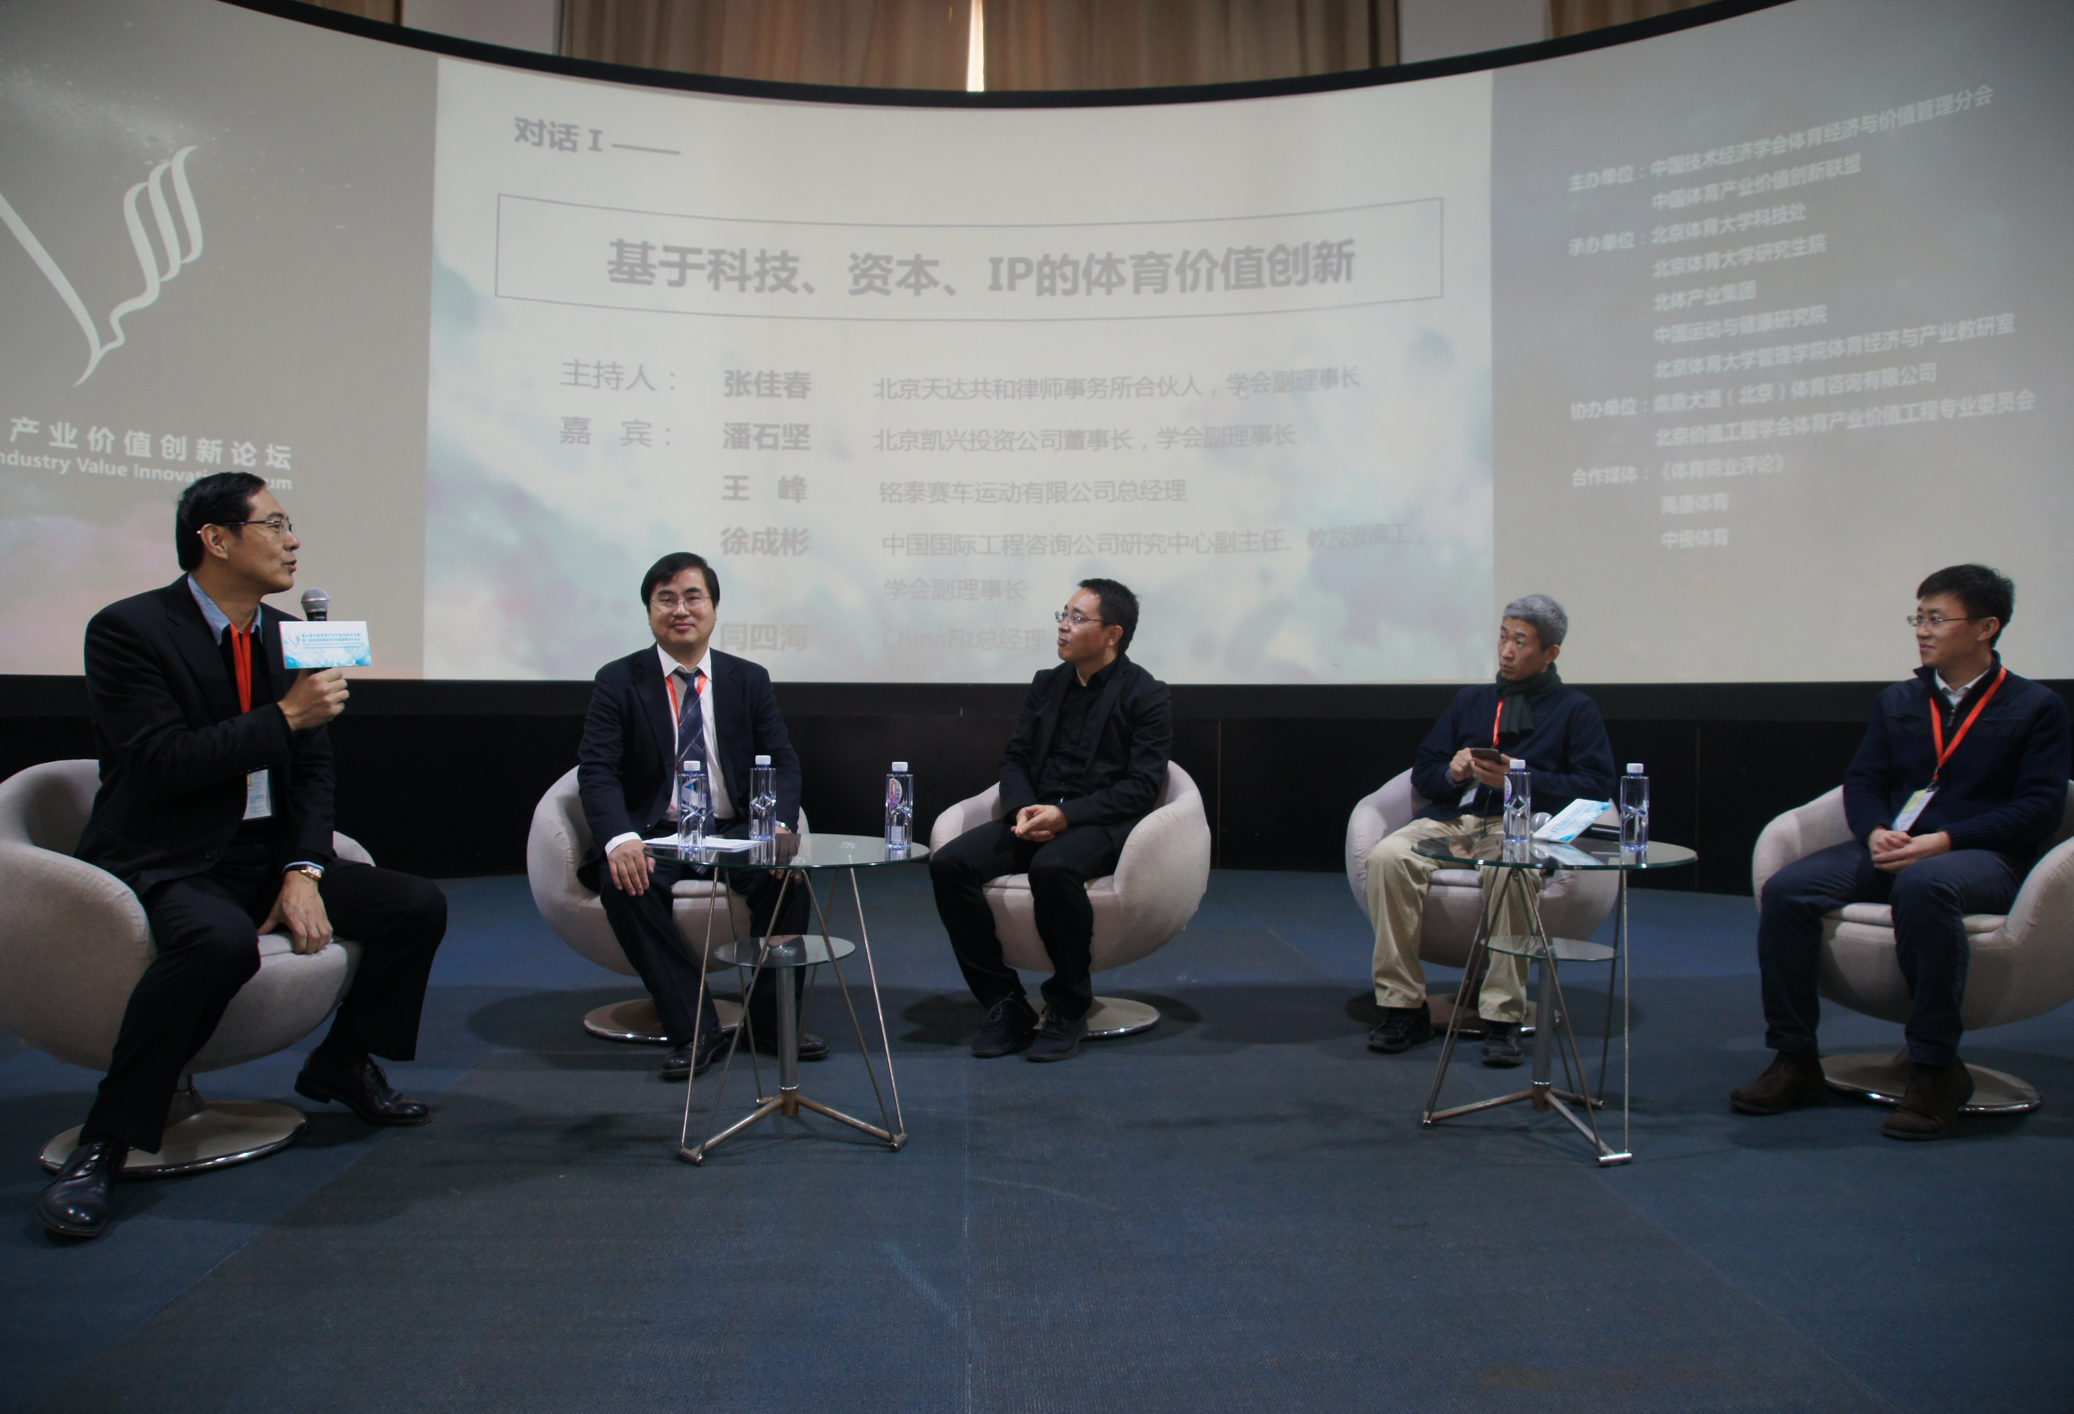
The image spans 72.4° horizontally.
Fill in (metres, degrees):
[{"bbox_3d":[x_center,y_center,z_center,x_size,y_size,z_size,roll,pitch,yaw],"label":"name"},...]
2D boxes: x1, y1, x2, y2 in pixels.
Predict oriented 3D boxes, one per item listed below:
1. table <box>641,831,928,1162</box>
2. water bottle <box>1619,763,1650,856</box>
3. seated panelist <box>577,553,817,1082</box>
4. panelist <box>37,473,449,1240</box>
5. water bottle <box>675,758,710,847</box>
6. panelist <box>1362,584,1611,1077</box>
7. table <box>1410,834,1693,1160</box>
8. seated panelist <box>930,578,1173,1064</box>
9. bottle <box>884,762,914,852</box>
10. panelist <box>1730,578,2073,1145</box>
[{"bbox_3d":[-0.524,0.599,2.974,0.595,0.605,0.595,0,0,-10],"label":"table"},{"bbox_3d":[1.266,0.210,2.989,0.058,0.186,0.058,0,0,20],"label":"water bottle"},{"bbox_3d":[-0.922,0.235,3.898,0.620,1.325,0.820,0,0,-18],"label":"seated panelist"},{"bbox_3d":[-1.687,0.207,2.884,0.750,1.380,0.720,0,0,35],"label":"panelist"},{"bbox_3d":[-0.714,0.203,2.938,0.058,0.186,0.058,0,0,-10],"label":"water bottle"},{"bbox_3d":[1.272,0.286,3.979,0.600,1.240,0.820,0,0,28],"label":"panelist"},{"bbox_3d":[1.096,0.605,3.029,0.595,0.605,0.595,0,0,20],"label":"table"},{"bbox_3d":[0.062,0.264,3.989,0.580,1.275,0.820,0,0,25],"label":"seated panelist"},{"bbox_3d":[-0.285,0.204,2.969,0.058,0.186,0.058,0,0,0],"label":"bottle"},{"bbox_3d":[2.022,0.283,3.269,0.620,1.255,0.820,0,0,43],"label":"panelist"}]

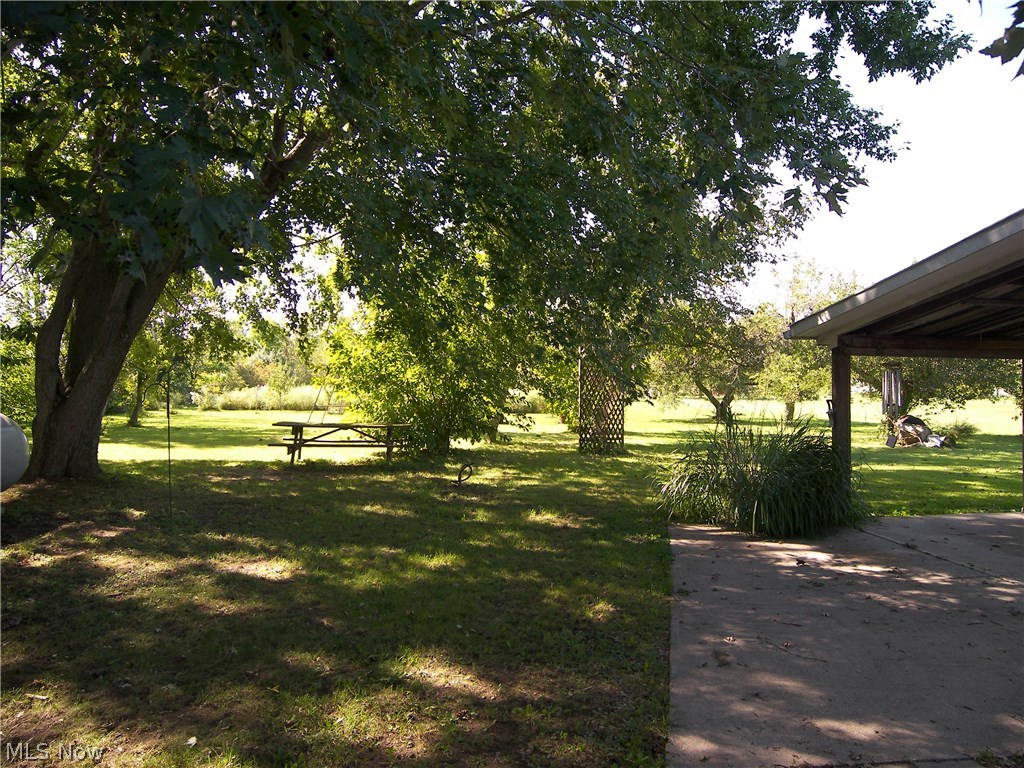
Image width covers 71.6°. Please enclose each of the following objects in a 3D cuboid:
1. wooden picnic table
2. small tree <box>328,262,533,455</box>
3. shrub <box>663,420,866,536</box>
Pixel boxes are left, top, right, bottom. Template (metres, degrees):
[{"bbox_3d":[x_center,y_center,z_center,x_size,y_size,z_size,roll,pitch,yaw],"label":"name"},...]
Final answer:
[{"bbox_3d":[-3.230,1.150,13.700,2.500,0.760,1.520,0,0,-8],"label":"wooden picnic table"},{"bbox_3d":[-1.840,-0.580,16.000,4.600,4.400,4.200,0,0,0],"label":"small tree"},{"bbox_3d":[2.820,0.950,8.000,2.300,1.200,1.750,0,0,0],"label":"shrub"}]

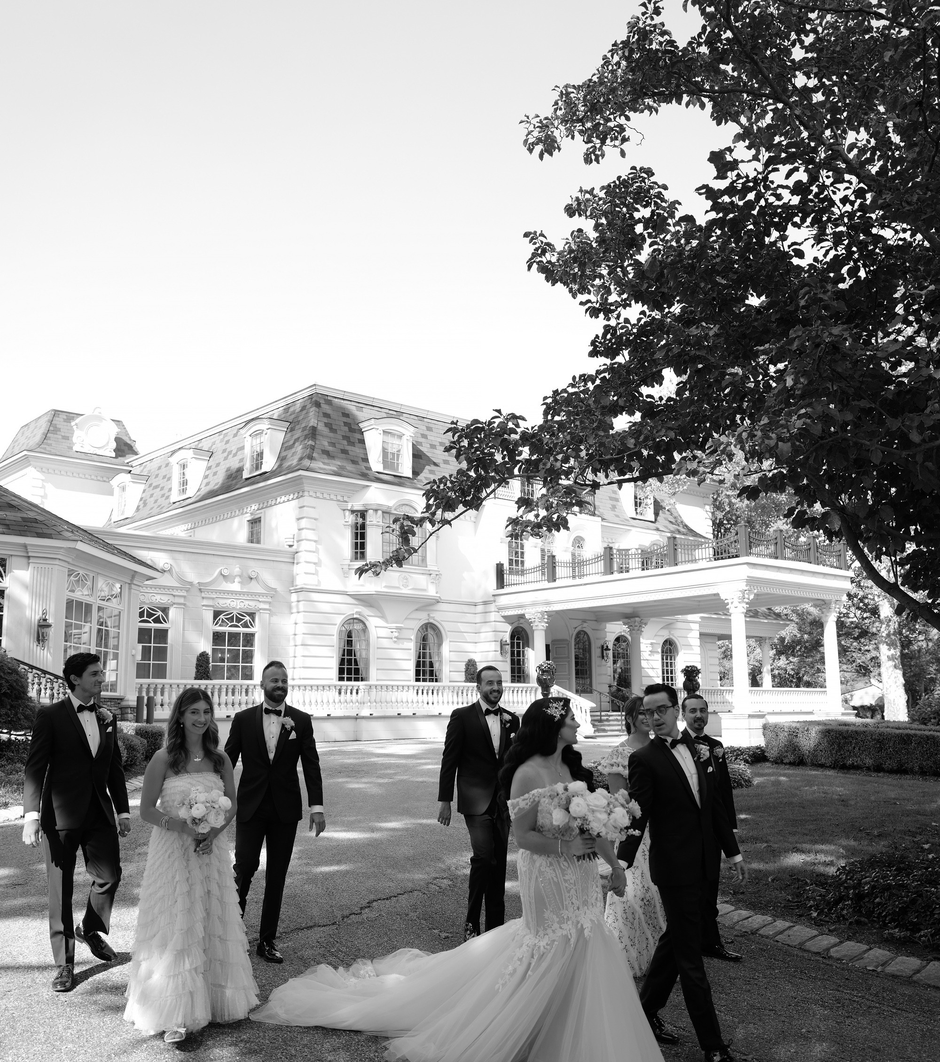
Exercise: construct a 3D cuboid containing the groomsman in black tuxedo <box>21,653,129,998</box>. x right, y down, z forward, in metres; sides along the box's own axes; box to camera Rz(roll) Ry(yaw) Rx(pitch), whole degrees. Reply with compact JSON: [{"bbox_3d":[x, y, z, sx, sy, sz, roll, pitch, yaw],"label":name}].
[{"bbox_3d":[-2.290,1.635,6.387,0.600,1.840,0.560,6,-12,-35],"label":"groomsman in black tuxedo"}]

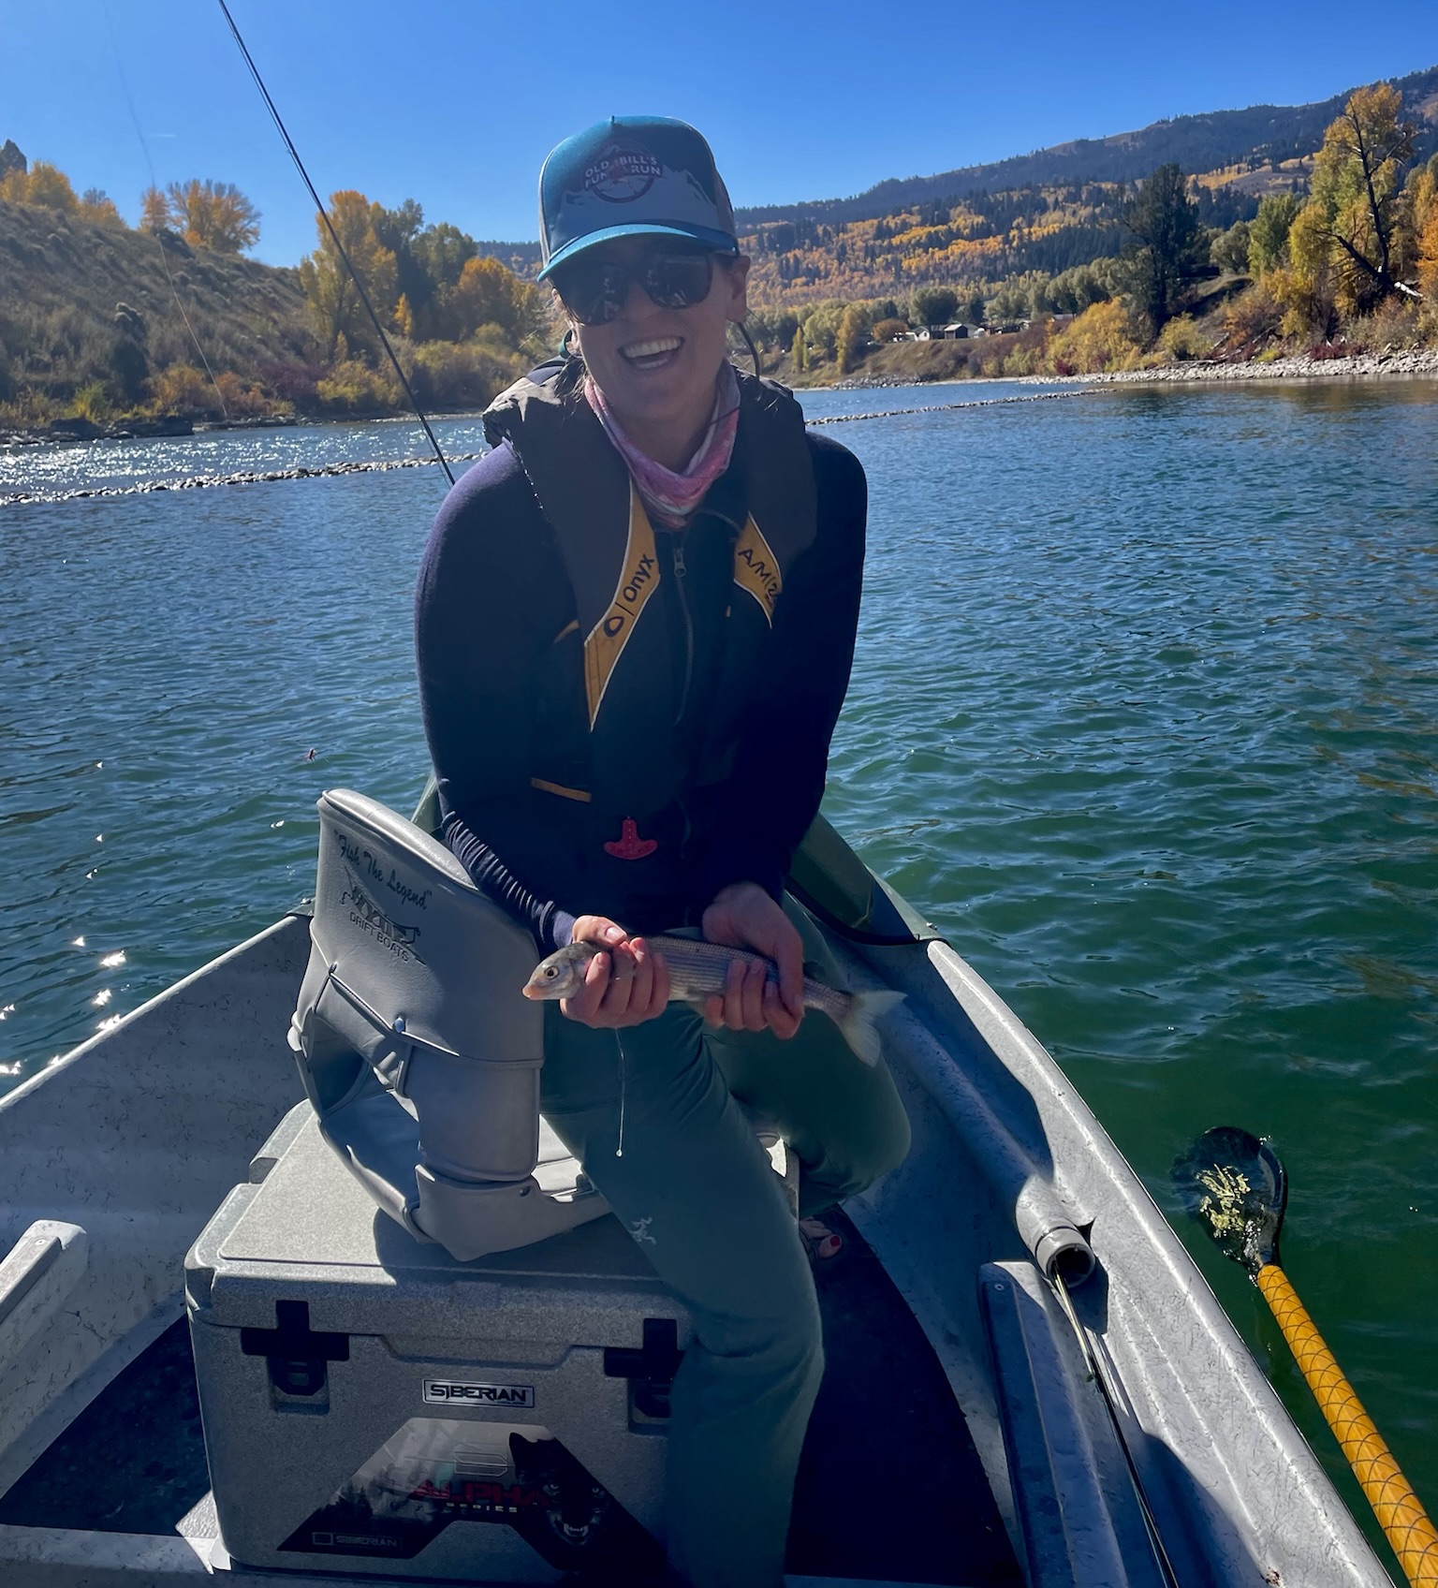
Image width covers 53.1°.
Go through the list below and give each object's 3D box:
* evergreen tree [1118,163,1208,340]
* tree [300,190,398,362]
[{"bbox_3d":[30.818,-37.607,100.000,5.574,11.526,5.574,3,17,16],"label":"evergreen tree"},{"bbox_3d":[-20.577,-28.716,80.000,5.020,9.027,5.020,-5,16,-13],"label":"tree"}]

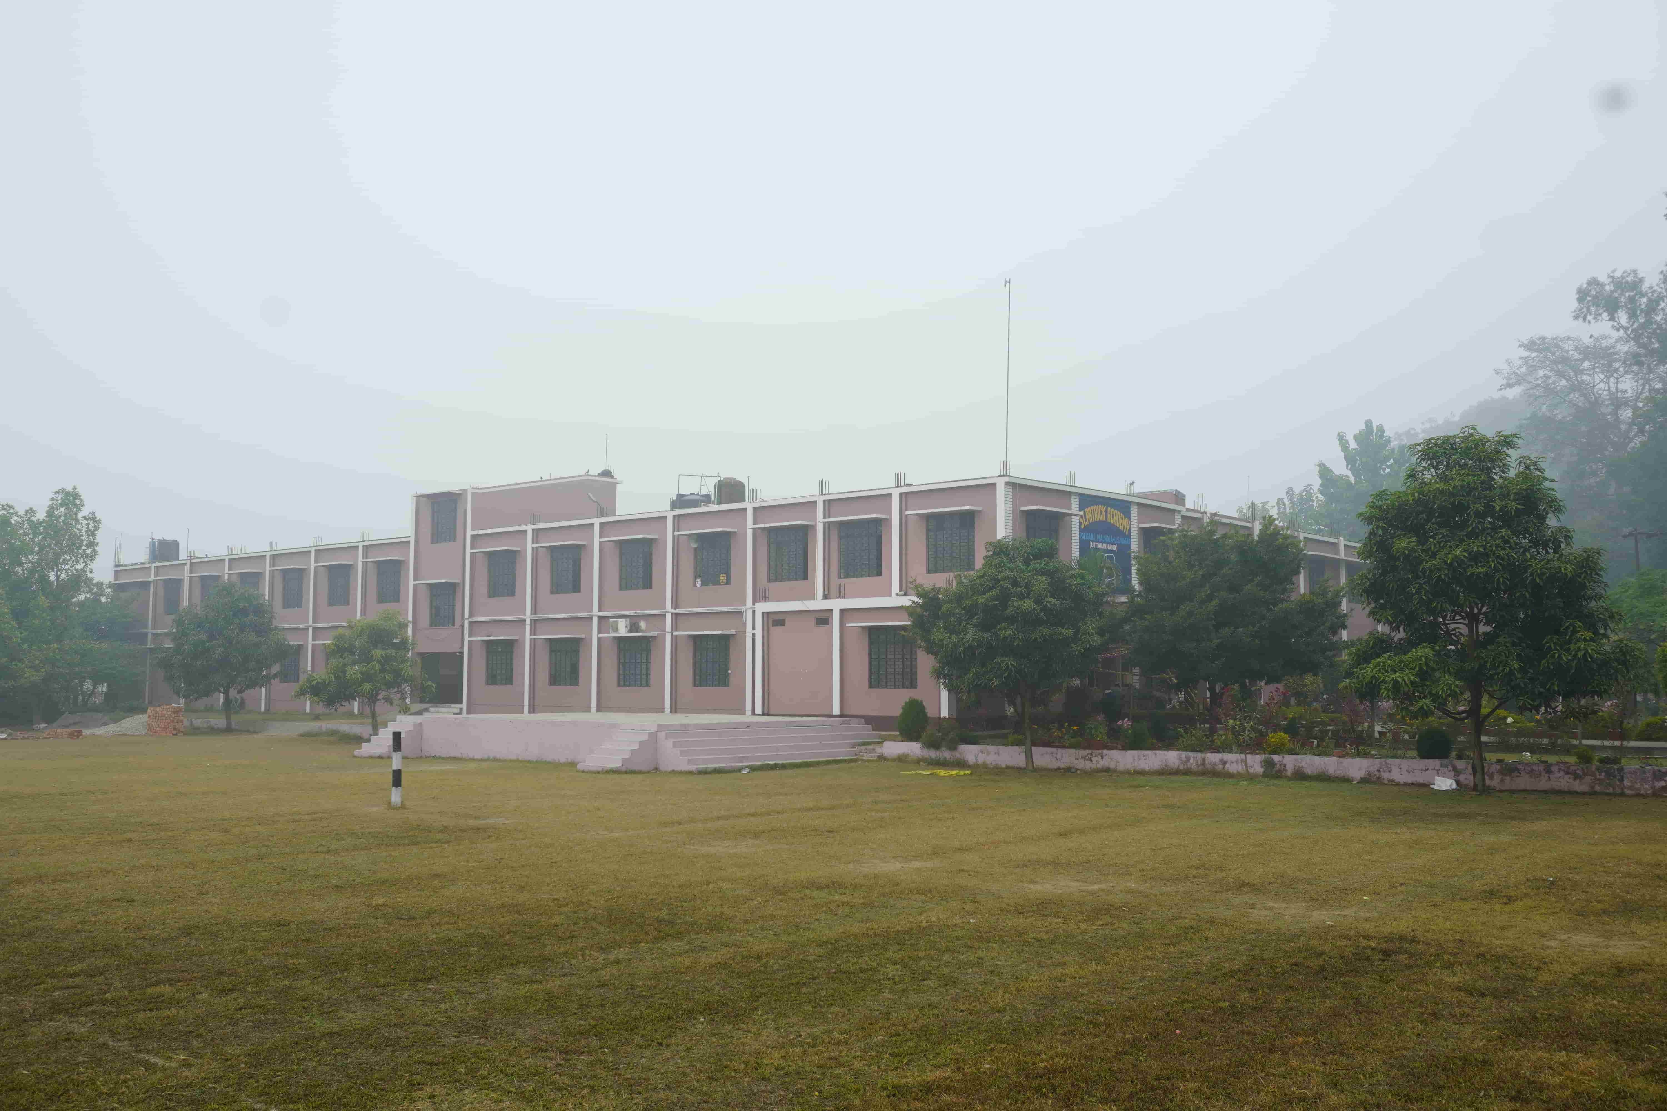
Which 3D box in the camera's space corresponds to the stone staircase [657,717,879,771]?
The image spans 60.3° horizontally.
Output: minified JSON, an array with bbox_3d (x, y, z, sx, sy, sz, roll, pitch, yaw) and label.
[{"bbox_3d":[-1.510,4.601,34.944,5.950,1.061,1.332,4,-7,-44],"label":"stone staircase"}]

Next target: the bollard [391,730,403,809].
[{"bbox_3d":[-7.205,3.536,23.725,0.151,1.249,0.151,1,-5,-17],"label":"bollard"}]

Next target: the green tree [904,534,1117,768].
[{"bbox_3d":[3.576,1.981,29.137,4.204,4.671,4.204,0,-5,7],"label":"green tree"}]

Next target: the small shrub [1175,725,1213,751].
[{"bbox_3d":[7.131,3.653,28.496,0.750,0.578,0.700,-1,-5,14],"label":"small shrub"}]

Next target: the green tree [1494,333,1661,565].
[{"bbox_3d":[41.420,-3.632,80.592,9.360,18.053,9.360,-2,-5,27],"label":"green tree"}]

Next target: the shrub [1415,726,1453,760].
[{"bbox_3d":[10.578,3.320,25.313,0.666,0.616,0.666,-2,-5,22],"label":"shrub"}]

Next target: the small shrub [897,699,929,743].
[{"bbox_3d":[1.926,4.012,35.086,0.741,1.076,0.741,0,-5,3],"label":"small shrub"}]

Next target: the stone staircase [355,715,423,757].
[{"bbox_3d":[-11.982,4.920,38.470,1.376,1.061,1.332,-4,-6,38],"label":"stone staircase"}]

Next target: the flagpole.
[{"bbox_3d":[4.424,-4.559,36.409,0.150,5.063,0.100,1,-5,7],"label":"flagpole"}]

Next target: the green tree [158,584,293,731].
[{"bbox_3d":[-22.242,3.729,52.490,4.851,5.371,4.851,2,-5,-23],"label":"green tree"}]

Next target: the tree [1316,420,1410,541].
[{"bbox_3d":[27.545,0.179,75.253,4.916,14.734,4.916,-2,-5,20],"label":"tree"}]

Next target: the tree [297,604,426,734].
[{"bbox_3d":[-13.875,3.463,42.356,3.920,3.851,3.920,2,-5,-18],"label":"tree"}]

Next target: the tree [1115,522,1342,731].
[{"bbox_3d":[10.647,1.870,38.158,5.776,5.780,5.776,-1,-5,16],"label":"tree"}]

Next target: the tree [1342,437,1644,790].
[{"bbox_3d":[12.377,0.992,26.958,5.329,6.853,5.329,-2,-5,25],"label":"tree"}]

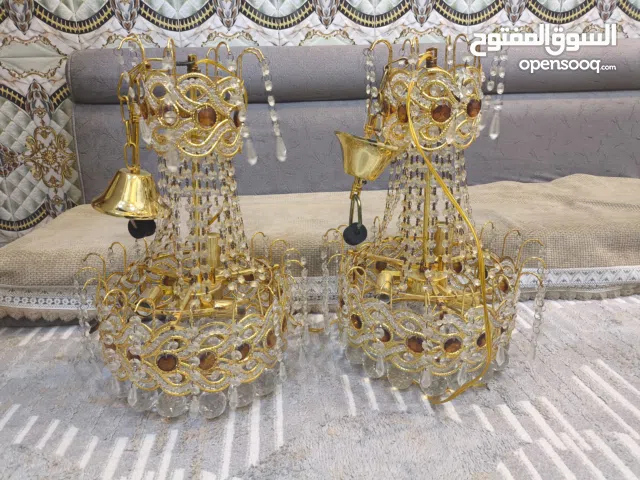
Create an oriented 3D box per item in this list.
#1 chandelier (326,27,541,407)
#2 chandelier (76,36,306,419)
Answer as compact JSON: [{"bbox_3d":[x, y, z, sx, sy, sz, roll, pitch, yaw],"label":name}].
[{"bbox_3d":[0.186,-0.050,0.799,0.380,0.550,0.380,-3,20,0],"label":"chandelier"},{"bbox_3d":[-0.203,-0.035,0.756,0.380,0.550,0.380,2,18,0],"label":"chandelier"}]

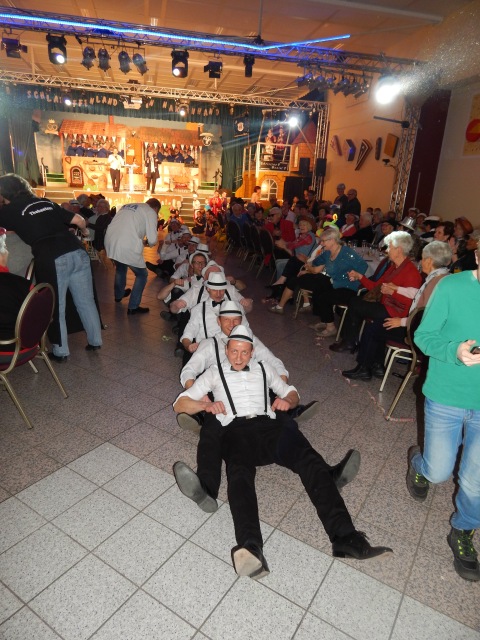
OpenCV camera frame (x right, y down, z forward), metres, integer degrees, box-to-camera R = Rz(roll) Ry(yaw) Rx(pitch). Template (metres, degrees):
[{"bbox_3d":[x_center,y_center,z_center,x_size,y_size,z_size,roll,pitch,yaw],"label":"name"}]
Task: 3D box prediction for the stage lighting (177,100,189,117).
[{"bbox_3d":[-1.925,-7.082,14.239,0.400,0.480,0.400,4,18,3],"label":"stage lighting"}]

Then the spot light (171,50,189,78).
[{"bbox_3d":[-1.242,-5.277,8.800,0.360,0.480,0.300,8,18,16],"label":"spot light"}]

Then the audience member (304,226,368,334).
[{"bbox_3d":[1.165,-0.443,4.986,0.690,1.190,0.490,-5,19,-24],"label":"audience member"}]

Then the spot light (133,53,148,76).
[{"bbox_3d":[-2.024,-5.208,8.650,0.230,0.230,0.380,10,-24,22],"label":"spot light"}]

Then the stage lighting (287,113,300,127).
[{"bbox_3d":[1.898,-7.114,15.088,0.420,0.480,0.400,8,18,14],"label":"stage lighting"}]

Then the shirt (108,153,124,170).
[{"bbox_3d":[-5.199,-6.673,17.900,0.620,0.680,0.340,1,18,-5],"label":"shirt"}]

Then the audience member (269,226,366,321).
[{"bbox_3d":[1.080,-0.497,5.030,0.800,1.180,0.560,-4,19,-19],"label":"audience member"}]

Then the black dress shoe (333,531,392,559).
[{"bbox_3d":[0.578,1.036,2.009,0.285,0.115,0.105,2,18,-4],"label":"black dress shoe"}]

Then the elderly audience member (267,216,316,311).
[{"bbox_3d":[0.740,-0.863,6.100,0.750,1.200,0.520,-5,19,-21],"label":"elderly audience member"}]

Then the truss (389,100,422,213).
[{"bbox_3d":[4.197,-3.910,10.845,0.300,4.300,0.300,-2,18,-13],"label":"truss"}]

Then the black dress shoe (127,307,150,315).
[{"bbox_3d":[-1.278,-0.144,5.348,0.290,0.105,0.105,-7,20,-28],"label":"black dress shoe"}]

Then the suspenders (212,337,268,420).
[{"bbox_3d":[0.041,0.465,2.899,0.310,0.190,0.500,-12,45,-1],"label":"suspenders"}]

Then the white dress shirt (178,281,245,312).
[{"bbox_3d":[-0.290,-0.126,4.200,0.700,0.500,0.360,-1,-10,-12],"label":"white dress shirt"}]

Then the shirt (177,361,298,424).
[{"bbox_3d":[-0.030,0.478,2.840,0.770,0.290,0.530,0,48,-8],"label":"shirt"}]

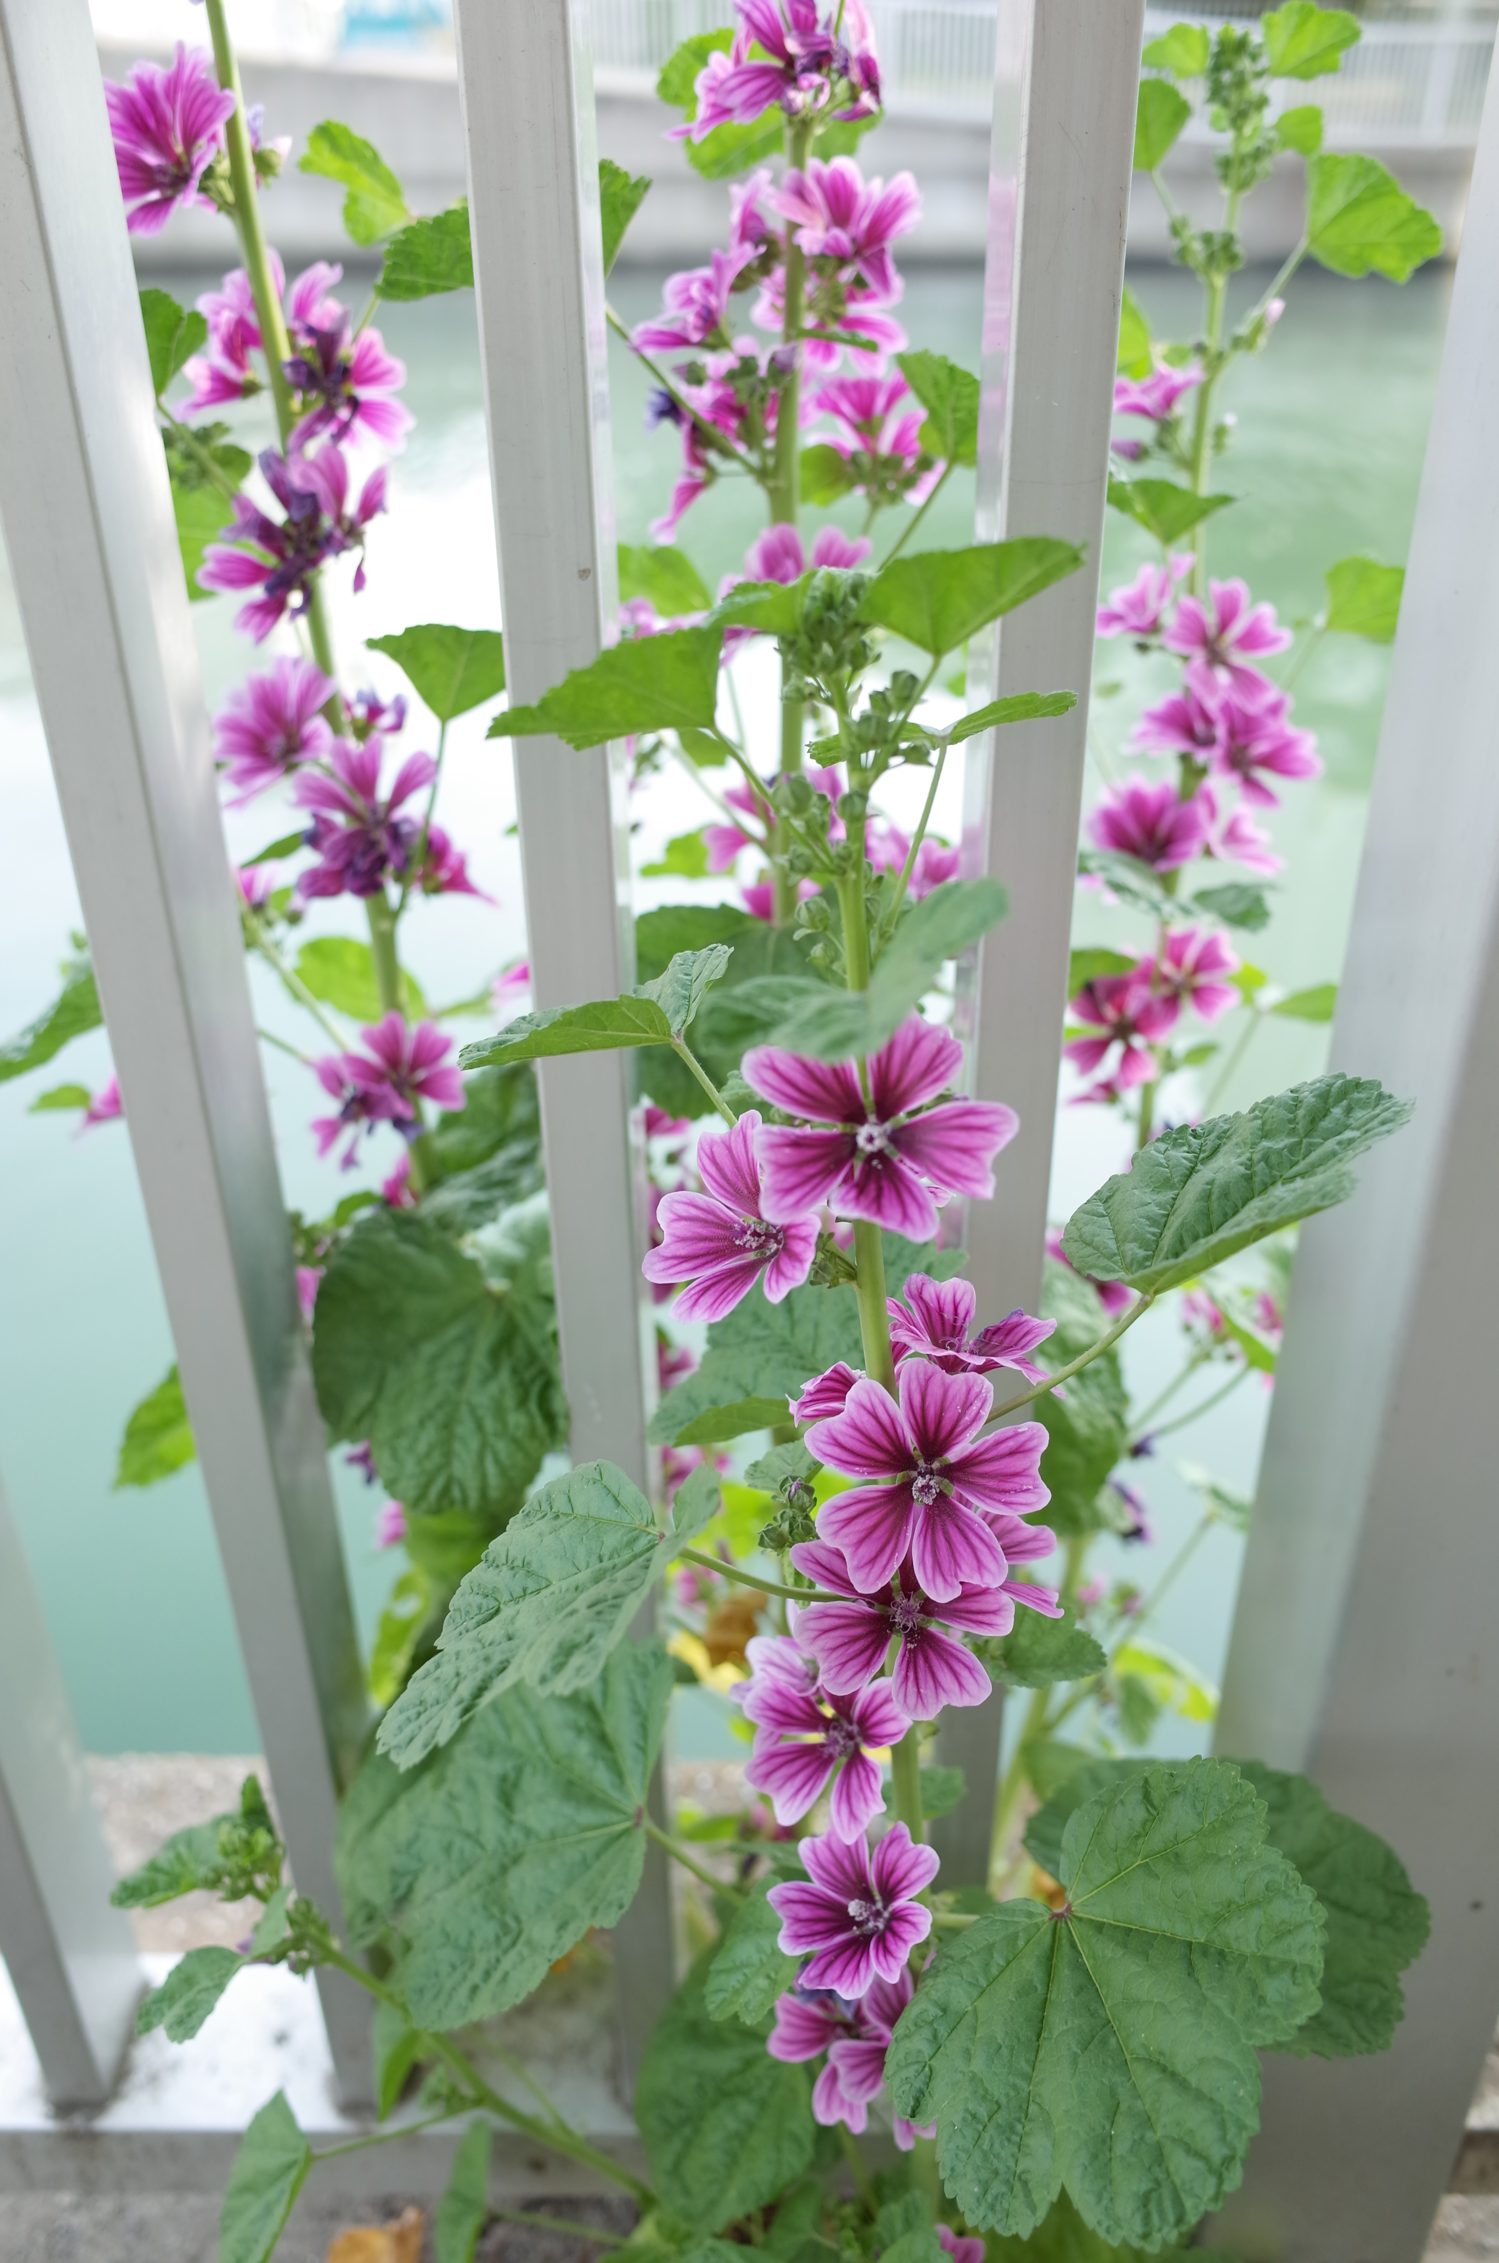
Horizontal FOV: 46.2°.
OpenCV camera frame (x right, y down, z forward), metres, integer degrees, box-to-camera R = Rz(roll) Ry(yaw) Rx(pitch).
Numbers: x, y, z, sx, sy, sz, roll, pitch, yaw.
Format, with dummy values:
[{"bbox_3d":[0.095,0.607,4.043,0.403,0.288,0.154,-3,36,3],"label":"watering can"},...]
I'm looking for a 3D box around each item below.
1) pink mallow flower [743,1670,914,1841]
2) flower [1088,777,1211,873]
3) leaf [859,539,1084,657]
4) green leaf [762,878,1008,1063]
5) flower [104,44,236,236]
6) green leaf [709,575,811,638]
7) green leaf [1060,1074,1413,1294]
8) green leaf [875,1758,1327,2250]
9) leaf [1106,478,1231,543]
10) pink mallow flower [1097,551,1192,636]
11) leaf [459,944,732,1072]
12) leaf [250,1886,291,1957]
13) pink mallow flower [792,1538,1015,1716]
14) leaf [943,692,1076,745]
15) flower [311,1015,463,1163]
[{"bbox_3d":[0.020,0.159,0.450,0.045,0.045,0.022,0,-5,18],"label":"pink mallow flower"},{"bbox_3d":[0.159,-0.122,0.701,0.048,0.030,0.044,-4,45,4],"label":"flower"},{"bbox_3d":[0.042,-0.100,0.328,0.042,0.024,0.022,-1,29,0],"label":"leaf"},{"bbox_3d":[0.024,-0.029,0.311,0.041,0.030,0.025,-1,29,0],"label":"green leaf"},{"bbox_3d":[-0.171,-0.288,0.510,0.050,0.054,0.028,7,13,13],"label":"flower"},{"bbox_3d":[0.003,-0.108,0.360,0.024,0.012,0.020,-16,18,-2],"label":"green leaf"},{"bbox_3d":[0.115,0.012,0.415,0.084,0.019,0.052,-30,21,-3],"label":"green leaf"},{"bbox_3d":[0.092,0.226,0.456,0.110,0.026,0.104,2,56,6],"label":"green leaf"},{"bbox_3d":[0.139,-0.208,0.585,0.046,0.022,0.034,-1,20,0],"label":"leaf"},{"bbox_3d":[0.147,-0.200,0.657,0.038,0.025,0.032,-11,34,22],"label":"pink mallow flower"},{"bbox_3d":[-0.036,-0.029,0.410,0.064,0.026,0.045,-13,9,0],"label":"leaf"},{"bbox_3d":[-0.172,0.283,0.630,0.015,0.010,0.026,-26,73,-37],"label":"leaf"},{"bbox_3d":[0.035,0.111,0.400,0.050,0.022,0.045,1,73,4],"label":"pink mallow flower"},{"bbox_3d":[0.049,-0.079,0.335,0.026,0.010,0.022,-15,29,6],"label":"leaf"},{"bbox_3d":[-0.133,-0.016,0.645,0.054,0.036,0.050,-8,69,-13],"label":"flower"}]

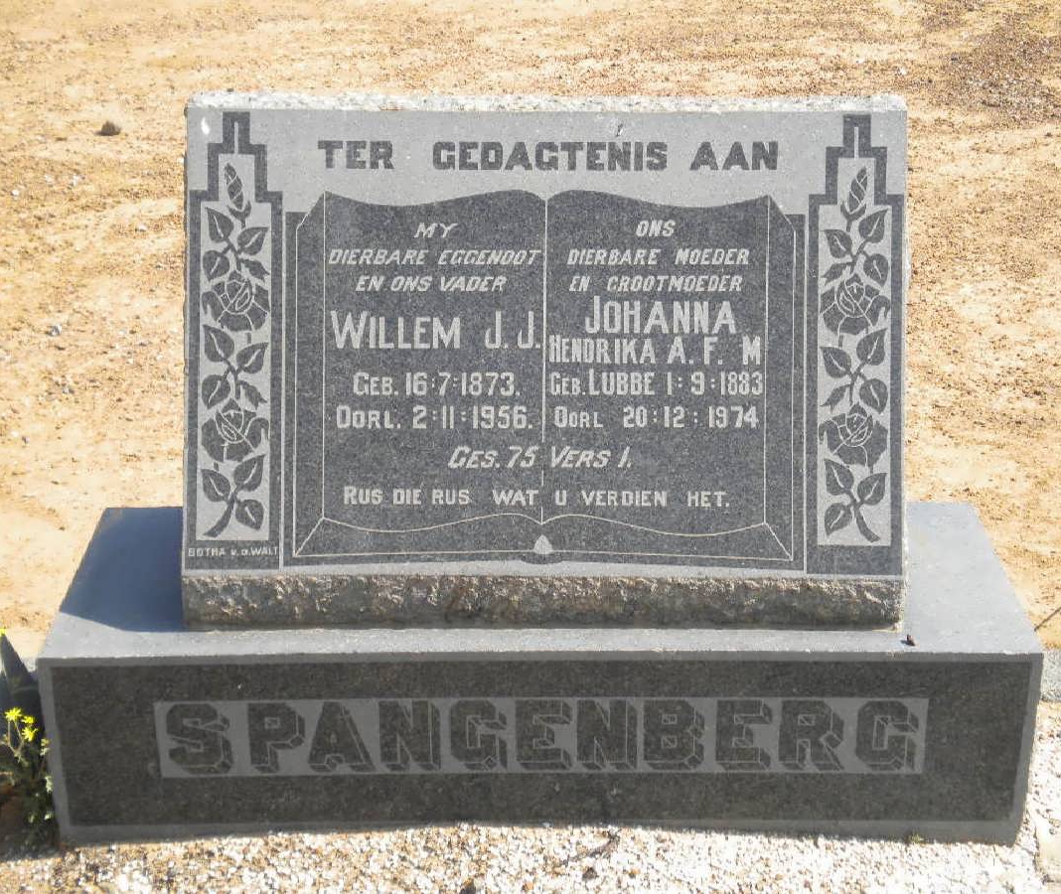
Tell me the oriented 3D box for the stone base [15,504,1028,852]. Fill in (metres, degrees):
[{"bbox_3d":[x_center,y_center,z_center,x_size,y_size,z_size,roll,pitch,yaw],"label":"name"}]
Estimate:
[{"bbox_3d":[0.010,0.276,2.252,1.140,0.264,0.372,0,25,0],"label":"stone base"}]

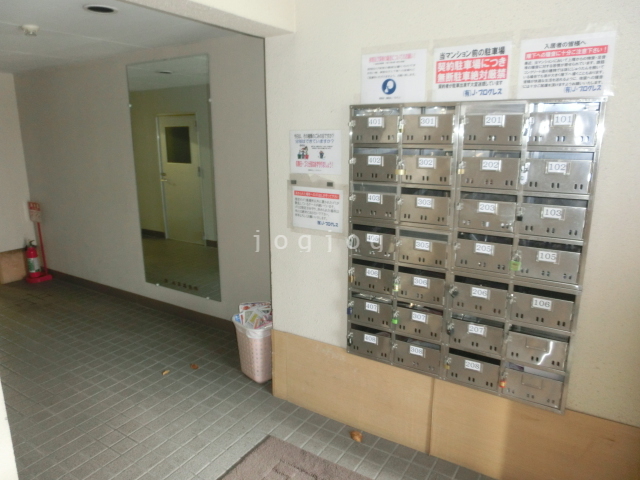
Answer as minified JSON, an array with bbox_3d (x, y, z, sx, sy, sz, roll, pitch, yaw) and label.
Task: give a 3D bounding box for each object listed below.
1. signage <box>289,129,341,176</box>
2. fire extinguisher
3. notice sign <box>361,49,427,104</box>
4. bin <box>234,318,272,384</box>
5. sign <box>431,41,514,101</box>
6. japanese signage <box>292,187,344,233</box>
[{"bbox_3d":[-0.025,-0.437,2.225,0.300,0.210,0.010,8,15,31],"label":"signage"},{"bbox_3d":[-3.183,0.219,4.928,0.155,0.450,0.145,-8,15,-33],"label":"fire extinguisher"},{"bbox_3d":[0.318,-0.712,1.946,0.300,0.210,0.010,8,15,31],"label":"notice sign"},{"bbox_3d":[-0.390,0.710,2.950,0.290,0.390,0.240,12,18,43],"label":"bin"},{"bbox_3d":[0.602,-0.669,1.776,0.300,0.210,0.010,8,15,31],"label":"sign"},{"bbox_3d":[-0.014,-0.154,2.240,0.297,0.210,0.010,8,15,30],"label":"japanese signage"}]

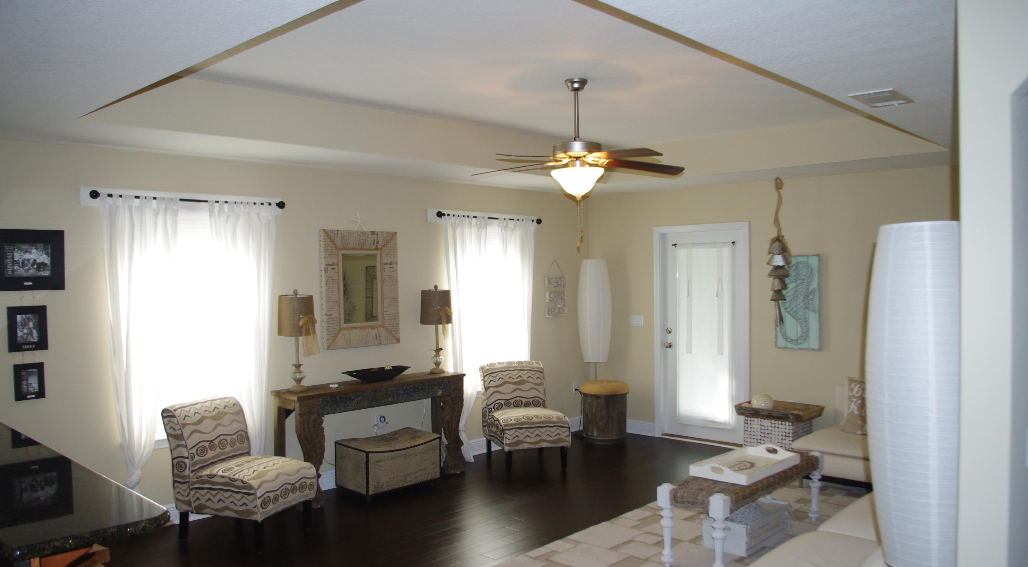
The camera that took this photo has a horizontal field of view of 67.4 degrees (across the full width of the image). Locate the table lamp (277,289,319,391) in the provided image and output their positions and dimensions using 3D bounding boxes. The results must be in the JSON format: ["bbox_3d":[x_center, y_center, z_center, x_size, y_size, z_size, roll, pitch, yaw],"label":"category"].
[{"bbox_3d":[-1.555,0.411,5.500,0.308,0.726,0.318,0,2,43],"label":"table lamp"}]

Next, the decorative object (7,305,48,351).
[{"bbox_3d":[-2.819,0.262,4.461,0.022,0.260,0.204,0,1,44],"label":"decorative object"}]

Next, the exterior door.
[{"bbox_3d":[1.765,0.477,7.315,0.994,2.078,0.119,0,2,43],"label":"exterior door"}]

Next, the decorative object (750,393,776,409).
[{"bbox_3d":[2.102,1.023,6.502,0.205,0.195,0.205,0,1,44],"label":"decorative object"}]

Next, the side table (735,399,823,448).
[{"bbox_3d":[2.112,1.264,6.163,0.596,0.567,0.477,0,2,43],"label":"side table"}]

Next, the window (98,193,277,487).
[{"bbox_3d":[-2.112,0.340,5.089,0.119,1.789,1.193,0,2,43],"label":"window"}]

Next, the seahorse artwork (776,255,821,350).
[{"bbox_3d":[2.464,0.166,6.693,0.385,0.816,0.030,0,1,44],"label":"seahorse artwork"}]

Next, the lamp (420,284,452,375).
[{"bbox_3d":[-0.641,0.382,6.437,0.270,0.735,0.270,0,1,0],"label":"lamp"}]

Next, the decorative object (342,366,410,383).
[{"bbox_3d":[-1.054,0.705,5.967,0.199,0.109,0.626,0,2,43],"label":"decorative object"}]

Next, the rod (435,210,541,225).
[{"bbox_3d":[-0.198,-0.597,7.016,0.089,0.065,1.362,0,2,43],"label":"rod"}]

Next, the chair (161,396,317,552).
[{"bbox_3d":[-1.749,1.190,4.938,0.780,0.850,0.552,0,1,22],"label":"chair"}]

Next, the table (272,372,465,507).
[{"bbox_3d":[-1.064,1.175,5.952,0.410,0.825,1.580,0,1,44],"label":"table"}]

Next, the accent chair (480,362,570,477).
[{"bbox_3d":[0.093,1.152,6.724,0.580,0.830,0.760,-1,1,-18],"label":"accent chair"}]

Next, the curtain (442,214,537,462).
[{"bbox_3d":[-0.182,0.479,7.070,0.150,2.170,1.140,0,1,44],"label":"curtain"}]

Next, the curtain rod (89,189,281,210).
[{"bbox_3d":[-2.114,-0.550,5.108,0.105,0.068,1.311,0,1,44],"label":"curtain rod"}]

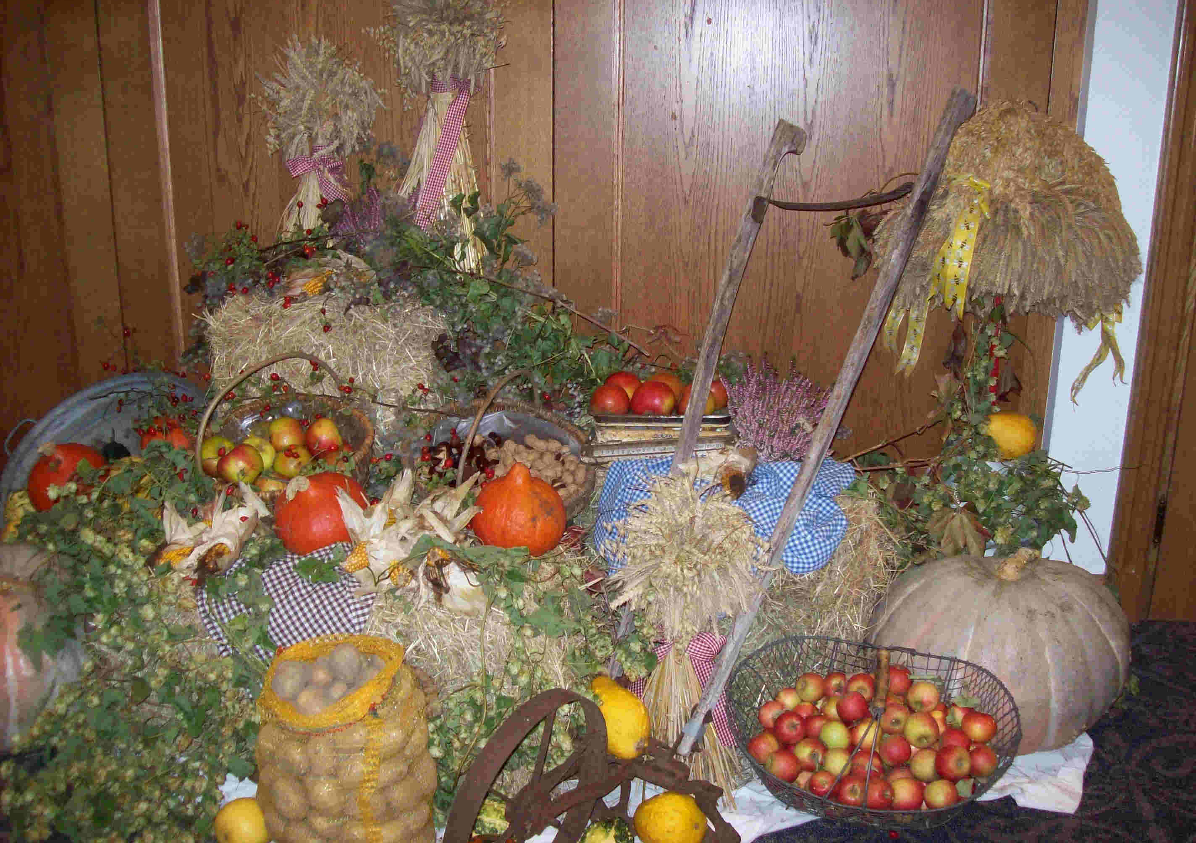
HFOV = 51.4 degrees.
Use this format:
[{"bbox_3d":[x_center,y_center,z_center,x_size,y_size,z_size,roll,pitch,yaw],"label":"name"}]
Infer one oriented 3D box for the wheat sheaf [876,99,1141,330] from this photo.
[{"bbox_3d":[0.911,-0.463,2.760,0.585,0.490,0.560,0,15,0],"label":"wheat sheaf"}]

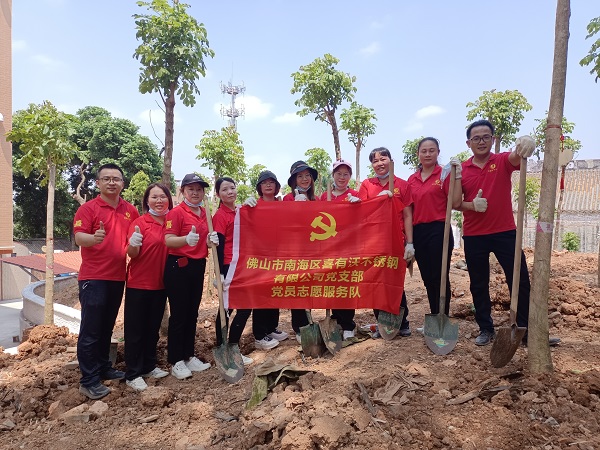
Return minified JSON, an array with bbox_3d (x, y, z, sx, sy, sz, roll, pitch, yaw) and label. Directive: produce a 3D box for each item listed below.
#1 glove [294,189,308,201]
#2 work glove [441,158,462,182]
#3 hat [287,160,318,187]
[{"bbox_3d":[0.012,-0.238,3.550,0.100,0.120,0.100,-1,0,0],"label":"glove"},{"bbox_3d":[1.098,-0.397,3.100,0.120,0.170,0.120,-2,-2,18],"label":"work glove"},{"bbox_3d":[0.021,-0.434,3.650,0.270,0.190,0.280,-1,-2,-3],"label":"hat"}]

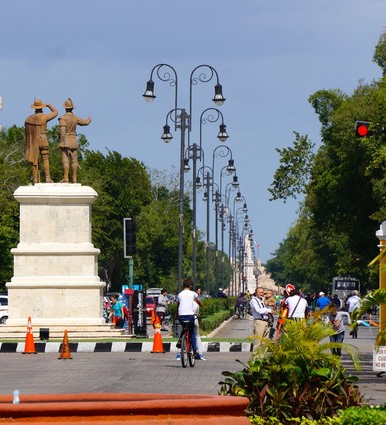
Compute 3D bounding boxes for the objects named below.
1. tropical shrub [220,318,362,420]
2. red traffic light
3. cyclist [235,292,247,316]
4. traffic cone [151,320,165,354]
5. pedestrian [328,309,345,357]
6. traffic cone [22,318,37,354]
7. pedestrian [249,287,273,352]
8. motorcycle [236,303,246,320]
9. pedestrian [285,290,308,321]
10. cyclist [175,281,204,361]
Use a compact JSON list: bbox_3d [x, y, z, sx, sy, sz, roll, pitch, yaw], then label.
[{"bbox_3d":[1.258,1.987,71.000,1.800,1.240,1.600,0,-1,0],"label":"tropical shrub"},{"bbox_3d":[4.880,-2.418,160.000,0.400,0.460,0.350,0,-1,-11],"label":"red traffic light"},{"bbox_3d":[2.839,5.489,328.000,0.600,1.420,0.750,0,-1,9],"label":"cyclist"},{"bbox_3d":[-0.868,3.101,139.000,0.370,0.920,0.370,0,-1,0],"label":"traffic cone"},{"bbox_3d":[3.523,2.909,135.500,0.500,1.280,0.340,0,-1,9],"label":"pedestrian"},{"bbox_3d":[-4.148,3.134,141.500,0.380,0.940,0.380,0,-1,0],"label":"traffic cone"},{"bbox_3d":[1.481,2.489,121.000,0.420,1.710,0.520,-1,-1,41],"label":"pedestrian"},{"bbox_3d":[2.821,5.843,328.000,0.700,1.100,1.900,0,-1,6],"label":"motorcycle"},{"bbox_3d":[2.260,2.443,121.000,0.500,1.730,0.400,0,-1,-9],"label":"pedestrian"},{"bbox_3d":[-0.073,2.246,116.300,0.560,1.660,0.750,0,-1,7],"label":"cyclist"}]

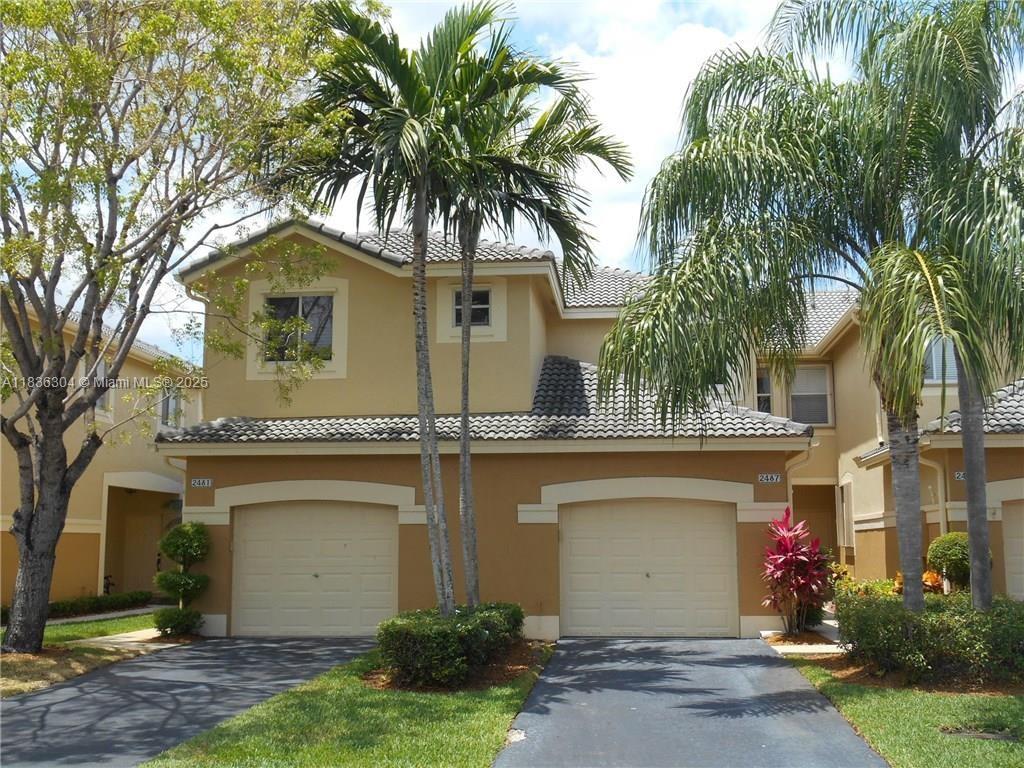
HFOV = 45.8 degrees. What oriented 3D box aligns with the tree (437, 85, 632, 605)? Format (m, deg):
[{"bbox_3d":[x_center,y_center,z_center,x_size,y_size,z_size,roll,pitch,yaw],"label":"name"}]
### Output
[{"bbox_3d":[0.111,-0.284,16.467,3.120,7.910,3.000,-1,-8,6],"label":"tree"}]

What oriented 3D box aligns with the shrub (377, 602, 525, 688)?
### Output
[{"bbox_3d":[-0.765,3.249,15.249,1.550,0.780,2.700,-1,-8,6],"label":"shrub"}]

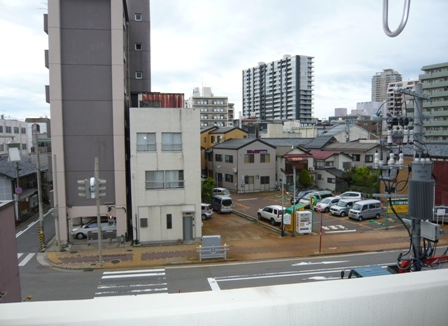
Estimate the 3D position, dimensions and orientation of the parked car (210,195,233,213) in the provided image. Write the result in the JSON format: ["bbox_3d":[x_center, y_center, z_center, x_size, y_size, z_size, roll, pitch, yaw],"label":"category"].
[{"bbox_3d":[-0.430,4.755,42.497,1.480,1.800,3.400,-2,4,-25],"label":"parked car"}]

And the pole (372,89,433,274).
[{"bbox_3d":[5.339,2.663,11.109,1.600,10.100,1.000,1,4,15],"label":"pole"}]

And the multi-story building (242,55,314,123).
[{"bbox_3d":[38.375,-41.347,268.621,17.360,65.000,61.770,-3,4,-33],"label":"multi-story building"}]

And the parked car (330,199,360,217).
[{"bbox_3d":[13.808,4.899,40.509,3.850,1.660,1.680,-2,4,-24],"label":"parked car"}]

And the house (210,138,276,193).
[{"bbox_3d":[3.305,0.151,62.005,7.630,8.500,9.750,-2,4,-27],"label":"house"}]

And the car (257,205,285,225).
[{"bbox_3d":[5.186,5.067,37.634,1.770,1.700,4.400,-2,4,-26],"label":"car"}]

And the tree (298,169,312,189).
[{"bbox_3d":[13.248,2.847,58.800,2.150,3.450,2.150,0,4,0],"label":"tree"}]

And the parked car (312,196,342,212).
[{"bbox_3d":[12.527,4.832,42.752,3.750,1.520,1.660,-2,4,-24],"label":"parked car"}]

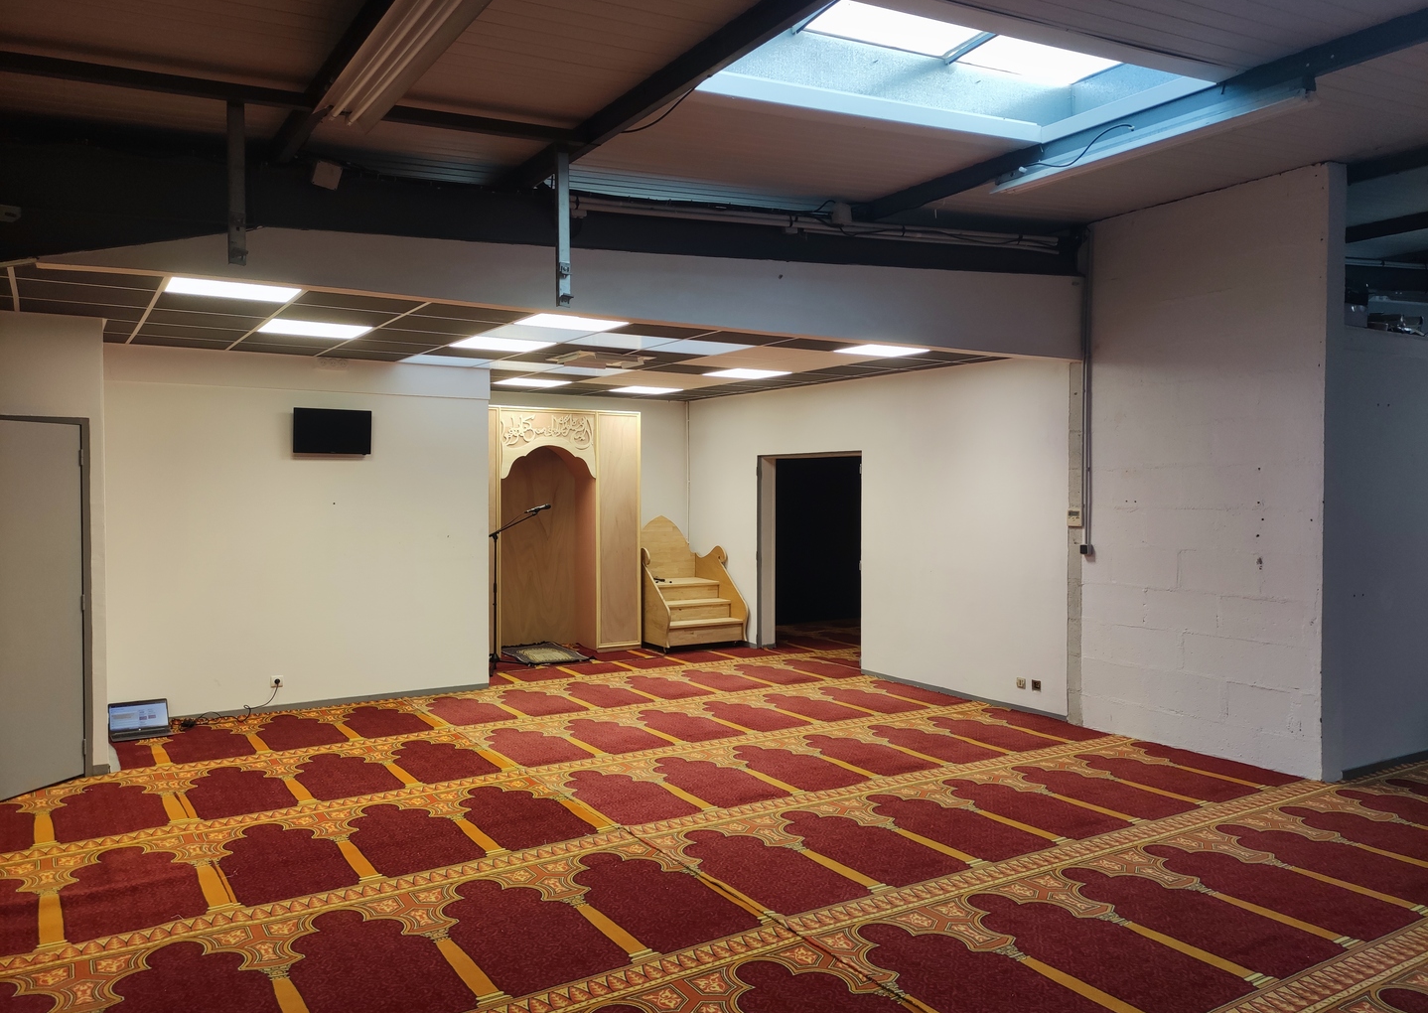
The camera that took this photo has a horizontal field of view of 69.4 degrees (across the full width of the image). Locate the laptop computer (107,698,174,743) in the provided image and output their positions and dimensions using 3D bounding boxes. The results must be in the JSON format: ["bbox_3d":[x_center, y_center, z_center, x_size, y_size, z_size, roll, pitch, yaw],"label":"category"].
[{"bbox_3d":[-3.828,1.426,6.897,0.355,0.205,0.320,-1,1,-33],"label":"laptop computer"}]

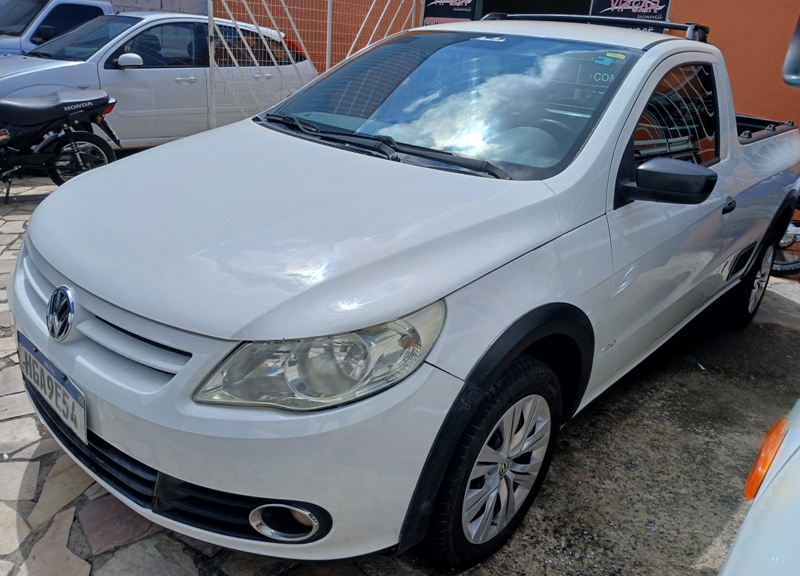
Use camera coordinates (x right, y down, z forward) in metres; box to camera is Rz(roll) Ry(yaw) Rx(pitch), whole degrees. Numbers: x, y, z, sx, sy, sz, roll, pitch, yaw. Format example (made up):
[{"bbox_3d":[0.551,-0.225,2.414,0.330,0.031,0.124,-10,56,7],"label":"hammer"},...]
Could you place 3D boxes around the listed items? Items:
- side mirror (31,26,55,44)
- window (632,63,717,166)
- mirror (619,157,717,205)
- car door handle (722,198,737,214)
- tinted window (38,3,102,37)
[{"bbox_3d":[-4.271,-3.046,7.220,0.270,0.210,0.150,19,26,35],"label":"side mirror"},{"bbox_3d":[0.940,-0.565,2.030,0.060,0.410,0.870,4,14,42],"label":"window"},{"bbox_3d":[0.738,-0.300,1.642,0.230,0.120,0.125,21,25,37],"label":"mirror"},{"bbox_3d":[1.331,-0.338,2.422,0.045,0.070,0.160,21,25,37],"label":"car door handle"},{"bbox_3d":[-4.180,-3.345,7.600,0.070,0.450,0.900,1,15,41],"label":"tinted window"}]

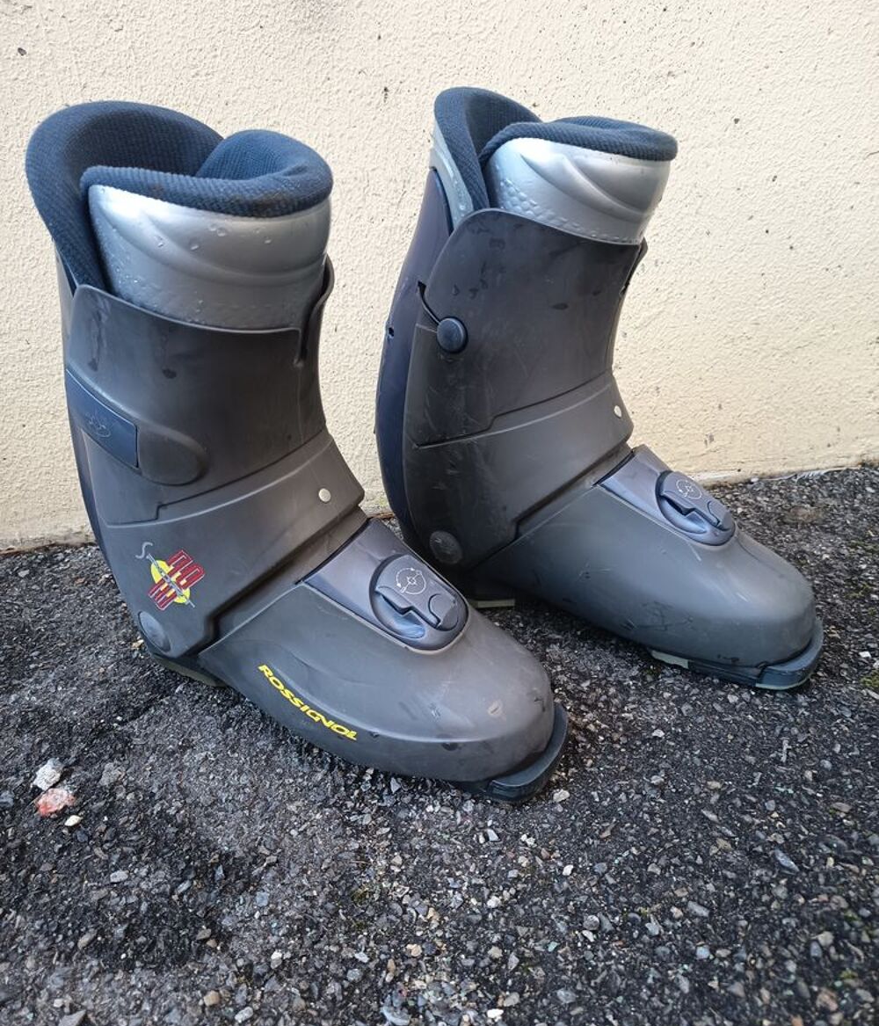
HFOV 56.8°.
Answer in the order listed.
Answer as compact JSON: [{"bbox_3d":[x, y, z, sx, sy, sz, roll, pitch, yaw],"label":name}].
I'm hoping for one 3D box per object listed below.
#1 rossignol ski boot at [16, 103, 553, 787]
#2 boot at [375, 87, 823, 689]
[{"bbox_3d":[-0.077,-0.036,0.433,0.317,0.340,0.120,14,34,25],"label":"rossignol ski boot"},{"bbox_3d":[0.094,-0.087,0.512,0.317,0.340,0.120,17,35,32],"label":"boot"}]

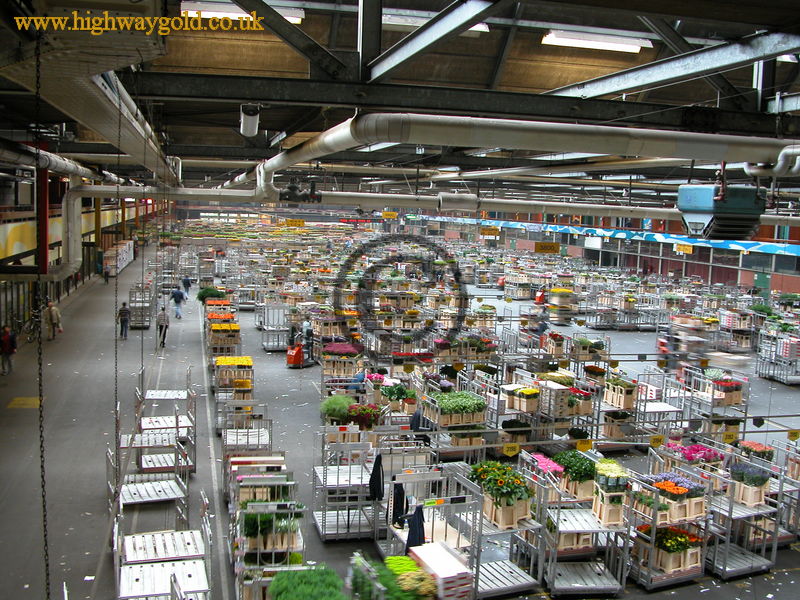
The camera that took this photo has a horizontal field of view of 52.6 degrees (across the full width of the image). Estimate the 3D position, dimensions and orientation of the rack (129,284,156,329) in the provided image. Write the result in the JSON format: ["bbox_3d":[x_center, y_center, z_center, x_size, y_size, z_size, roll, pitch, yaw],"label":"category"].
[{"bbox_3d":[-13.387,0.459,41.779,1.020,1.950,1.300,0,7,-15],"label":"rack"}]

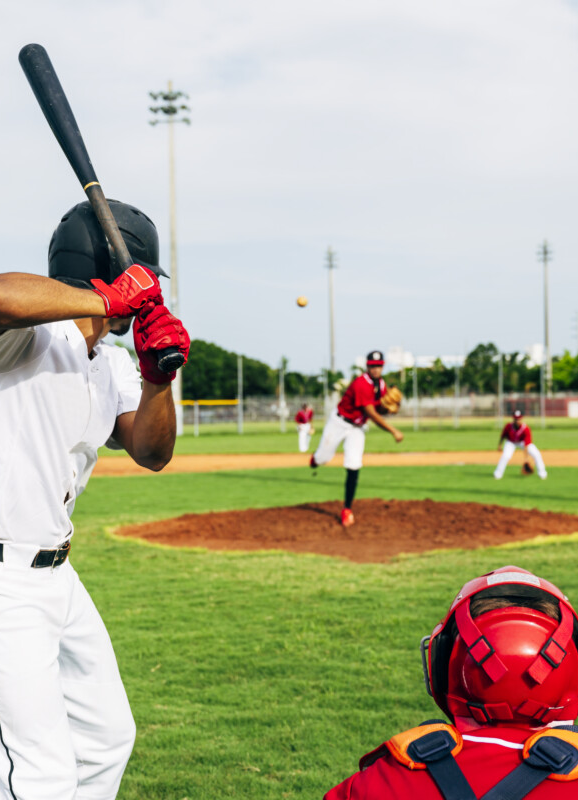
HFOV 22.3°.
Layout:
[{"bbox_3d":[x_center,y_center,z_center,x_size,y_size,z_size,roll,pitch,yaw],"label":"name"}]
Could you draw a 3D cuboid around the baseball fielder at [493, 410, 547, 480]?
[{"bbox_3d":[4.262,0.838,27.000,0.960,1.250,0.800,-1,-1,7],"label":"baseball fielder"}]

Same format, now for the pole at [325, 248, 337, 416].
[{"bbox_3d":[5.458,-8.469,184.000,1.800,21.800,1.500,-1,-1,0],"label":"pole"}]

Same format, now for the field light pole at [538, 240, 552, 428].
[{"bbox_3d":[29.616,-8.432,170.000,1.700,20.112,1.000,-1,0,10],"label":"field light pole"}]

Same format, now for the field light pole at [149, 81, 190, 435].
[{"bbox_3d":[-7.167,-8.873,91.000,2.400,21.800,1.600,-1,-1,-6],"label":"field light pole"}]

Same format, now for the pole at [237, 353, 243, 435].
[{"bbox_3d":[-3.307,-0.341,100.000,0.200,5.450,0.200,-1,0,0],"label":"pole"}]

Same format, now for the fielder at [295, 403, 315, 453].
[{"bbox_3d":[0.548,0.942,49.500,0.620,1.681,0.420,-1,0,1],"label":"fielder"}]

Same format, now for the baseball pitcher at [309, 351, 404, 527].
[{"bbox_3d":[0.667,0.381,14.500,0.850,1.670,1.100,-1,-1,-6],"label":"baseball pitcher"}]

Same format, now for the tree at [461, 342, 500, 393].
[{"bbox_3d":[22.850,-2.540,175.000,4.534,8.642,4.800,-1,0,7],"label":"tree"}]

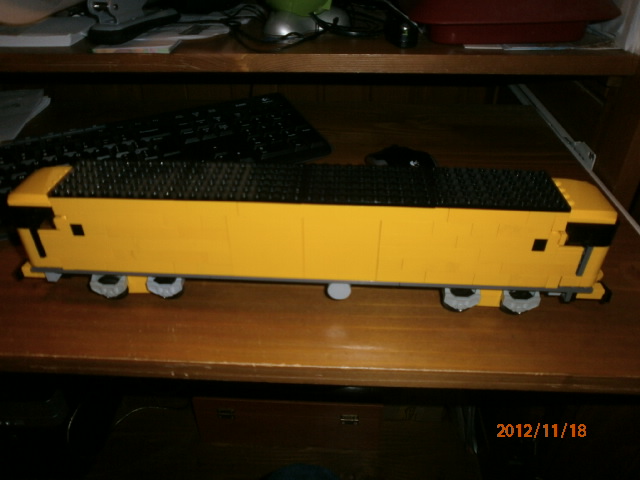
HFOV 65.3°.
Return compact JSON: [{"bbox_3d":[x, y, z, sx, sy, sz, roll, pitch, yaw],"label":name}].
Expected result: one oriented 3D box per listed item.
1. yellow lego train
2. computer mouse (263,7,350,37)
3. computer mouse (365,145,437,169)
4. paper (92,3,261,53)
[{"bbox_3d":[-0.008,-0.003,0.348,0.416,0.091,0.051,2,36,3],"label":"yellow lego train"},{"bbox_3d":[-0.013,-0.233,0.508,0.092,0.031,0.058,-8,36,-10],"label":"computer mouse"},{"bbox_3d":[0.082,-0.067,0.484,0.063,0.037,0.100,-8,36,-10],"label":"computer mouse"},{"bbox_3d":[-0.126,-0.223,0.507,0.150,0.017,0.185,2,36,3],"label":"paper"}]

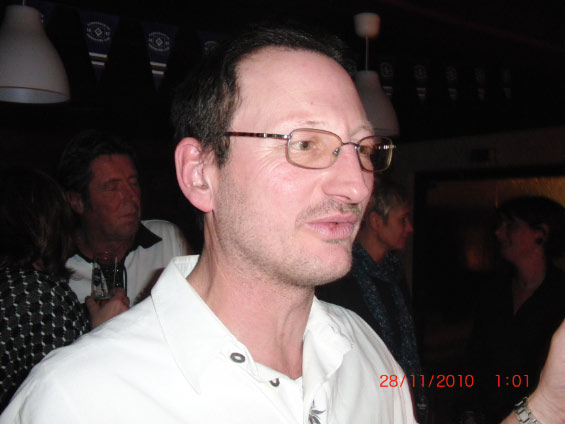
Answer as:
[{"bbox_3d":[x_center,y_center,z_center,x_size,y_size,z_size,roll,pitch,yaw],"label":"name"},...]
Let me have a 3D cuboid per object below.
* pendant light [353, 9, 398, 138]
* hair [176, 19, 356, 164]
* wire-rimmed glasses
[{"bbox_3d":[0.363,-0.589,2.600,0.280,0.500,0.280,1,0,0],"label":"pendant light"},{"bbox_3d":[-0.022,-0.101,0.592,0.170,0.170,0.185,1,1,-45],"label":"hair"},{"bbox_3d":[0.008,-0.051,0.564,0.142,0.042,0.142,1,6,-45],"label":"wire-rimmed glasses"}]

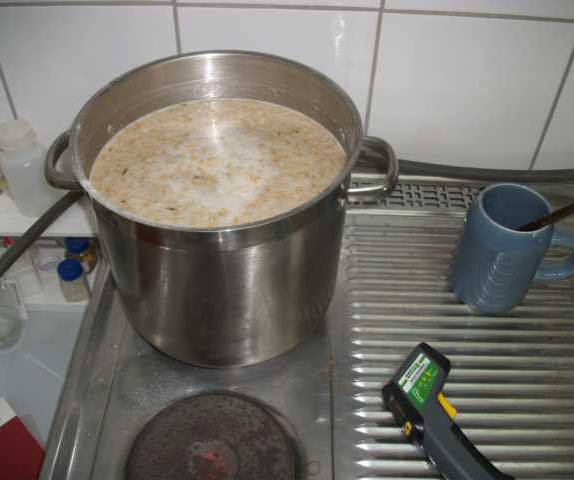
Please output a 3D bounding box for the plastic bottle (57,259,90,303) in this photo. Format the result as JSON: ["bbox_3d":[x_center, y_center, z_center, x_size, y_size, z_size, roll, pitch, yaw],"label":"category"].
[{"bbox_3d":[-0.238,0.045,0.635,0.030,0.046,0.030,1,47,-1],"label":"plastic bottle"}]

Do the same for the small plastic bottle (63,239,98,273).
[{"bbox_3d":[-0.240,0.014,0.662,0.031,0.048,0.031,1,47,-1],"label":"small plastic bottle"}]

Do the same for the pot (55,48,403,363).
[{"bbox_3d":[-0.062,-0.033,0.590,0.311,0.207,0.260,1,47,-1],"label":"pot"}]

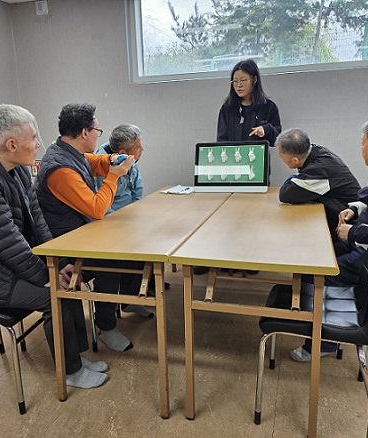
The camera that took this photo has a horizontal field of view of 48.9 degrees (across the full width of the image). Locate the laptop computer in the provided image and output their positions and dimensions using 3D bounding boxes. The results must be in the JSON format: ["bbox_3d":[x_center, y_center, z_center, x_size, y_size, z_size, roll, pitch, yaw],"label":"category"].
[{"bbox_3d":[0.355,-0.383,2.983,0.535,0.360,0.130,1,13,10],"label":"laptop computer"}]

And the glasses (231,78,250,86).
[{"bbox_3d":[0.445,-1.067,3.164,0.140,0.045,0.140,8,15,36],"label":"glasses"}]

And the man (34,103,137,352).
[{"bbox_3d":[-0.530,0.030,2.322,0.660,1.330,0.500,0,13,4],"label":"man"}]

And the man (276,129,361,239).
[{"bbox_3d":[0.982,0.000,2.664,0.760,1.180,0.520,4,14,24],"label":"man"}]

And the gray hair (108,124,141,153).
[{"bbox_3d":[-0.398,-0.552,2.738,0.210,0.160,0.170,-7,14,-24],"label":"gray hair"}]

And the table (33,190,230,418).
[{"bbox_3d":[-0.073,0.289,2.504,0.580,0.727,1.840,2,13,16],"label":"table"}]

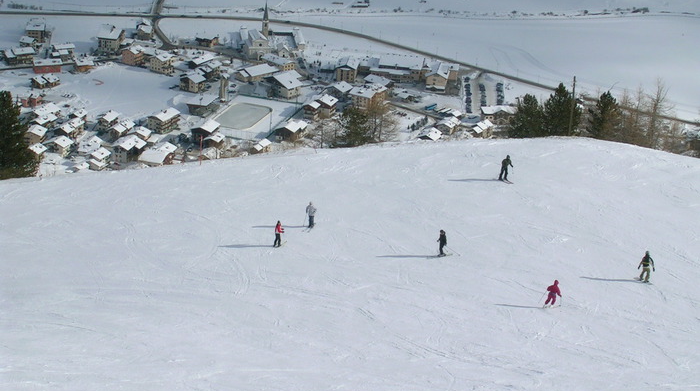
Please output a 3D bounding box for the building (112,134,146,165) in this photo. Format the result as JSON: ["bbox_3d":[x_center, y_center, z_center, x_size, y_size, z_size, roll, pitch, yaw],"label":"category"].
[{"bbox_3d":[-142.140,-28.290,1363.050,14.500,11.500,18.000,10,20,20],"label":"building"}]

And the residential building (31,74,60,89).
[{"bbox_3d":[-217.010,-81.830,1509.560,17.010,6.600,14.240,-19,31,-42],"label":"residential building"}]

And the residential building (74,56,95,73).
[{"bbox_3d":[-196.580,-96.090,1572.660,11.000,7.500,12.000,-4,20,-21],"label":"residential building"}]

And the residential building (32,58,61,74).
[{"bbox_3d":[-223.310,-95.030,1564.740,19.800,8.000,10.000,-4,20,-21],"label":"residential building"}]

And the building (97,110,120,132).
[{"bbox_3d":[-167.980,-51.660,1474.700,10.300,9.980,18.460,8,20,12],"label":"building"}]

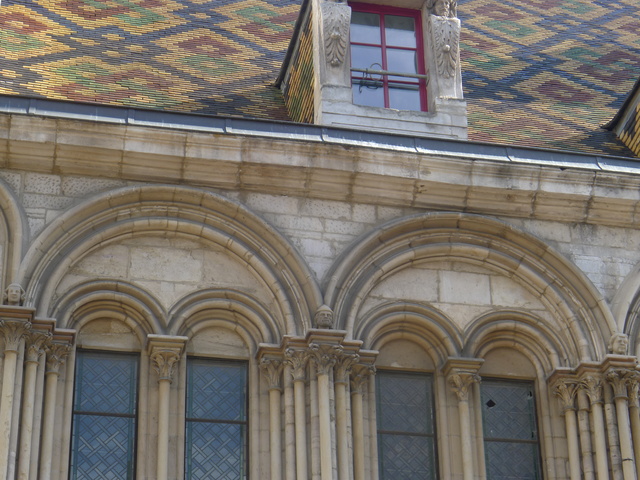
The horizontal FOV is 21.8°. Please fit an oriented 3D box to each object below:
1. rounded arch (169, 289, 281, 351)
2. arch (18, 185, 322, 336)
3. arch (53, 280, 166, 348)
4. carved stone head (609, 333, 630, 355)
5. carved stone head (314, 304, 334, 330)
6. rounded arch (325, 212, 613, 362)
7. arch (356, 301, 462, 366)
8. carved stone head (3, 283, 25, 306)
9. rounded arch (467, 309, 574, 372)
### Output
[{"bbox_3d":[-1.014,0.853,17.066,1.130,0.610,0.350,5,-29,-11],"label":"rounded arch"},{"bbox_3d":[-1.532,0.221,16.923,3.080,1.570,0.460,5,-29,-11],"label":"arch"},{"bbox_3d":[-2.144,0.760,16.848,1.130,0.610,0.350,5,-29,-11],"label":"arch"},{"bbox_3d":[3.118,1.111,17.387,0.200,0.250,0.200,8,-29,-16],"label":"carved stone head"},{"bbox_3d":[0.047,0.817,16.815,0.200,0.250,0.200,5,-29,-11],"label":"carved stone head"},{"bbox_3d":[1.523,0.483,17.531,3.080,1.570,0.460,5,-29,-11],"label":"rounded arch"},{"bbox_3d":[0.915,1.022,17.456,1.130,0.610,0.350,5,-29,-11],"label":"arch"},{"bbox_3d":[-2.979,0.576,16.227,0.200,0.250,0.200,5,-29,-11],"label":"carved stone head"},{"bbox_3d":[2.017,1.123,17.687,1.130,0.610,0.350,5,-29,-11],"label":"rounded arch"}]

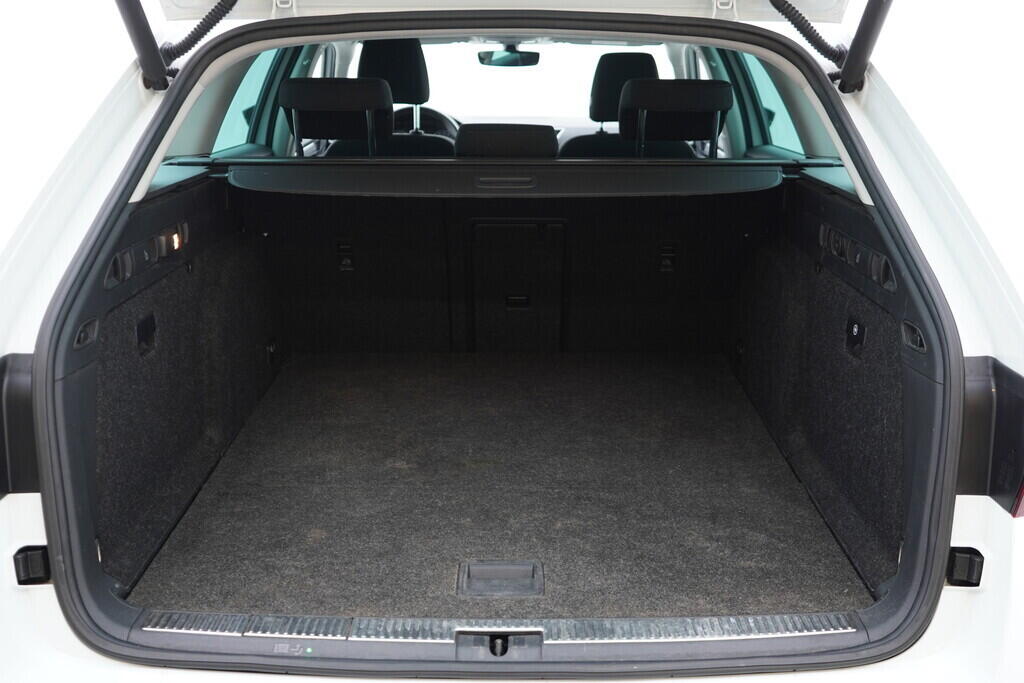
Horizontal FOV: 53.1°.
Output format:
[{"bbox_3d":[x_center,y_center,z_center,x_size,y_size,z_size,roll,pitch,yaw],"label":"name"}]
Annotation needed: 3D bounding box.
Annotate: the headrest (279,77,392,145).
[{"bbox_3d":[-0.366,-0.479,2.186,0.232,0.140,0.115,0,27,0],"label":"headrest"}]

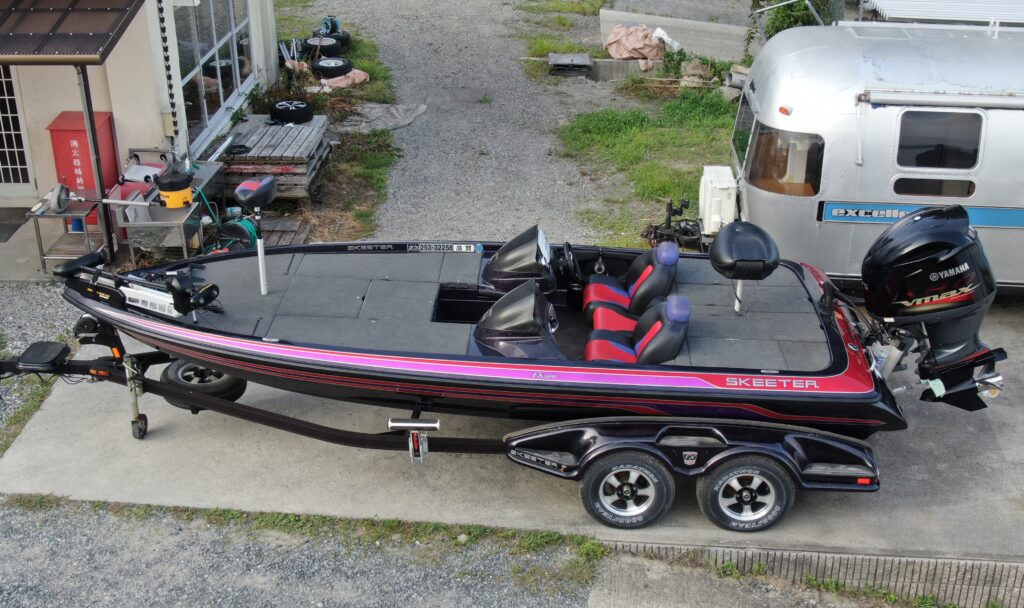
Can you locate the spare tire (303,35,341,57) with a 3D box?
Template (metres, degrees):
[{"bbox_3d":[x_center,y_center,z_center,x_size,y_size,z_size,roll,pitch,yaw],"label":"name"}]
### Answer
[{"bbox_3d":[-3.486,-4.694,22.735,0.692,0.210,0.692,0,24,0],"label":"spare tire"}]

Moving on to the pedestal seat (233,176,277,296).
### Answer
[{"bbox_3d":[-1.983,-0.492,9.471,0.340,0.930,0.330,-7,25,-14],"label":"pedestal seat"}]

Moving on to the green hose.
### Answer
[{"bbox_3d":[-3.160,-0.916,13.801,0.680,0.640,0.500,0,24,0],"label":"green hose"}]

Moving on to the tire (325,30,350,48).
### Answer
[{"bbox_3d":[-3.384,-4.989,23.391,0.684,0.210,0.684,0,24,0],"label":"tire"}]

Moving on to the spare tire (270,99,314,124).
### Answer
[{"bbox_3d":[-2.950,-2.587,16.698,0.588,0.210,0.588,0,24,0],"label":"spare tire"}]

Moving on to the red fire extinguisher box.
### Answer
[{"bbox_3d":[-4.995,-1.586,14.600,0.616,1.230,0.500,0,24,1],"label":"red fire extinguisher box"}]

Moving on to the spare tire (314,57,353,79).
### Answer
[{"bbox_3d":[-3.061,-4.042,21.278,0.656,0.210,0.656,0,24,0],"label":"spare tire"}]

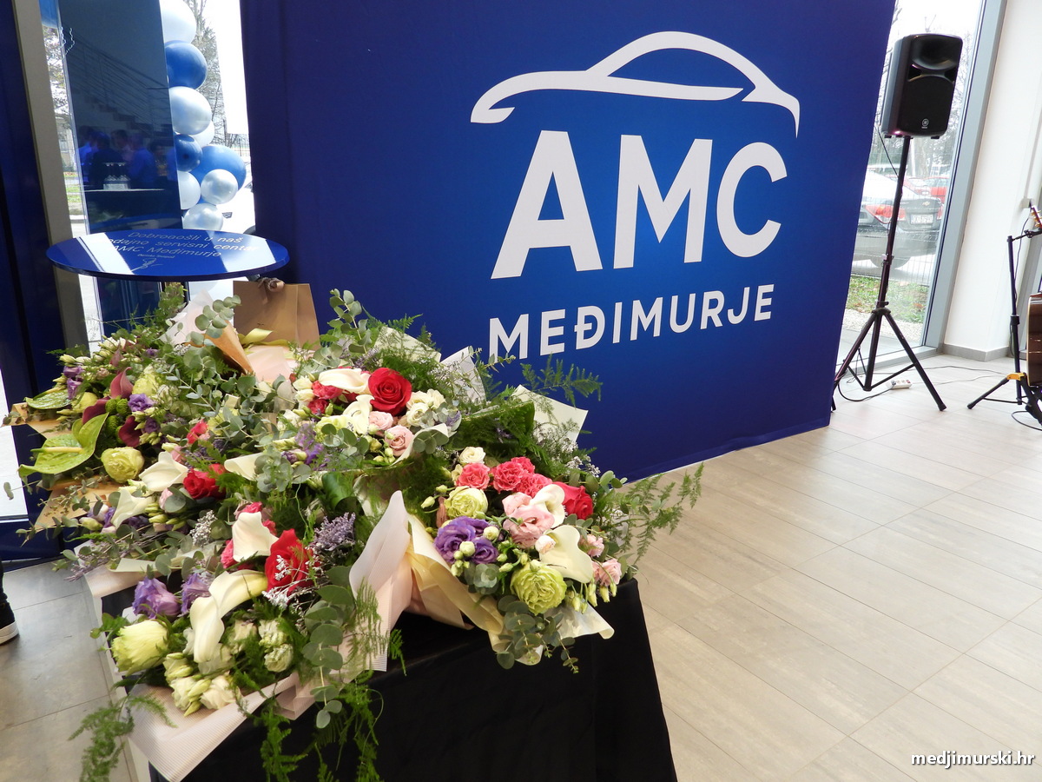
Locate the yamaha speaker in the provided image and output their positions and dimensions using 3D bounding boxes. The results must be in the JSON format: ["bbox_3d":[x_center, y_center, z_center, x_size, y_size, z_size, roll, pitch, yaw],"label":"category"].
[{"bbox_3d":[2.308,-1.772,4.243,0.335,0.540,0.310,2,16,3],"label":"yamaha speaker"}]

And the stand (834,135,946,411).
[{"bbox_3d":[2.302,-0.777,4.644,0.770,1.630,0.670,1,16,2],"label":"stand"}]

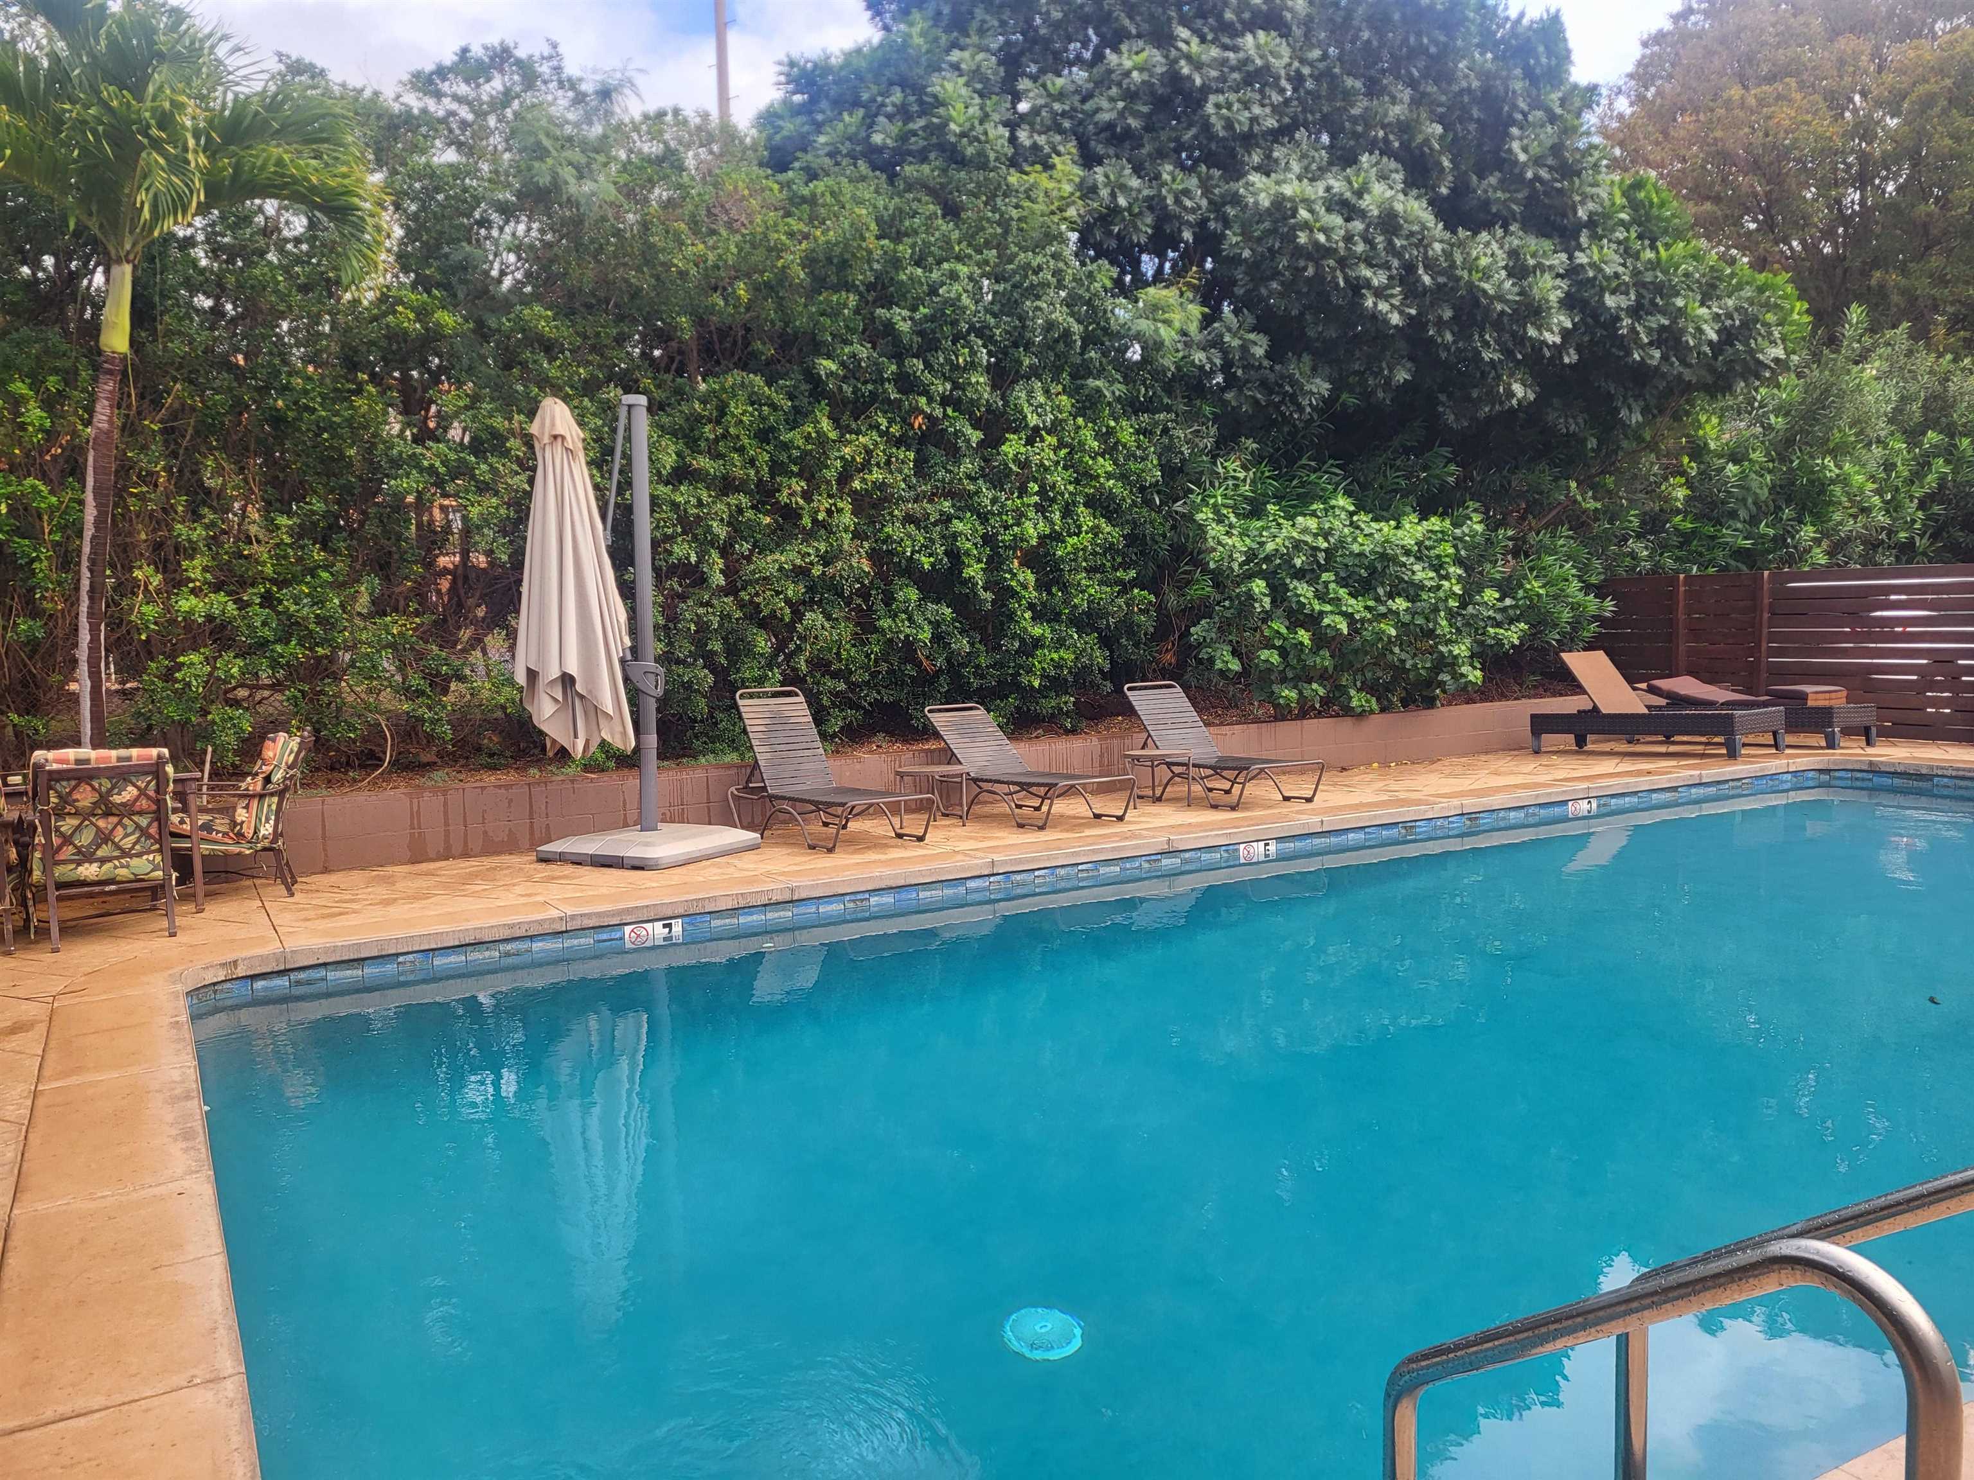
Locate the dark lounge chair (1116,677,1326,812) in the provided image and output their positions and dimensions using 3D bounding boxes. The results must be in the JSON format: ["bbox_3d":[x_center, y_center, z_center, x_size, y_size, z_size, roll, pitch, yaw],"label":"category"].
[{"bbox_3d":[1.687,0.013,10.949,0.647,0.853,1.891,-4,6,-22],"label":"dark lounge chair"}]

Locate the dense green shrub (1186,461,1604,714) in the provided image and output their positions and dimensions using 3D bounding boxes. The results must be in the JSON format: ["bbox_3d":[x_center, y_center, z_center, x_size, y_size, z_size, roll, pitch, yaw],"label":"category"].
[{"bbox_3d":[3.883,-1.467,14.113,3.920,2.195,1.862,-4,6,-29],"label":"dense green shrub"}]

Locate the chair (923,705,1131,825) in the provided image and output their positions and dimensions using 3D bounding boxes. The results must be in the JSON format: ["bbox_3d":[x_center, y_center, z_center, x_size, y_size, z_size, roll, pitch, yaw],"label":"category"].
[{"bbox_3d":[0.241,0.160,10.339,0.647,0.764,1.882,-5,6,-30],"label":"chair"}]

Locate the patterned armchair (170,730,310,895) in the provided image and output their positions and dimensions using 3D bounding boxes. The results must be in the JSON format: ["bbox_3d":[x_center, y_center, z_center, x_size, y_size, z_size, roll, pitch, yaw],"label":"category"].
[{"bbox_3d":[-4.075,0.412,8.104,0.657,0.910,0.598,-4,6,-24],"label":"patterned armchair"}]

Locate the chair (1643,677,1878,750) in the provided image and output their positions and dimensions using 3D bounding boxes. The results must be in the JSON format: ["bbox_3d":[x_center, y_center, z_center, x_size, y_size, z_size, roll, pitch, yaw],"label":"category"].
[{"bbox_3d":[6.927,-0.248,13.532,0.704,0.588,1.953,-5,6,-33],"label":"chair"}]

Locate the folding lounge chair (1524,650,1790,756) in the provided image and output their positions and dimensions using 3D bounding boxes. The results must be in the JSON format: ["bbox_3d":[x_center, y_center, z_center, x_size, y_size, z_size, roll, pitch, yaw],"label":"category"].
[{"bbox_3d":[5.867,-0.318,13.062,0.704,0.882,1.953,-5,6,-32],"label":"folding lounge chair"}]

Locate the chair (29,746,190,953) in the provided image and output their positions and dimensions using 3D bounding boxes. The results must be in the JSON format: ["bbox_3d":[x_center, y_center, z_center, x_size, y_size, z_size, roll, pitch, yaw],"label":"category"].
[{"bbox_3d":[-4.198,0.491,7.061,0.598,0.884,0.627,-6,7,-40],"label":"chair"}]

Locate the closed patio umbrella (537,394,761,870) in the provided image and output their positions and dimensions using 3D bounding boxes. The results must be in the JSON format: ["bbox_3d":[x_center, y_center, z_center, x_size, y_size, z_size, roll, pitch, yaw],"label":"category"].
[{"bbox_3d":[-2.086,-0.666,8.902,0.960,2.754,0.960,2,7,38],"label":"closed patio umbrella"}]

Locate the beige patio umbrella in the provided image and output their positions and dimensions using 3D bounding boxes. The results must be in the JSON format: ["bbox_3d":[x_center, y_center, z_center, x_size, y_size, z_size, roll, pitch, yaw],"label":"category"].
[{"bbox_3d":[-2.440,-0.939,8.773,0.666,2.068,0.666,-3,5,-15],"label":"beige patio umbrella"}]

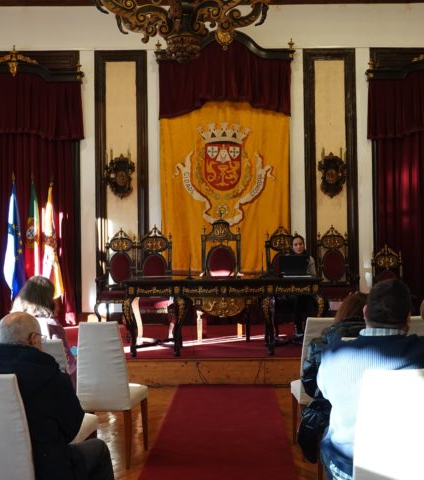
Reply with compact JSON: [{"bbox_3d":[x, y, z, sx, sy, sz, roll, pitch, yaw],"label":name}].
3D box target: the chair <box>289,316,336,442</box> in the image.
[{"bbox_3d":[0.806,1.025,5.074,0.440,0.990,0.560,-1,-1,3],"label":"chair"}]

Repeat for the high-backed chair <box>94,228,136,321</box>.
[{"bbox_3d":[-1.337,0.573,10.429,0.580,1.497,0.620,-1,-1,-1],"label":"high-backed chair"}]

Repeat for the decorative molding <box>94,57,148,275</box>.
[{"bbox_3d":[-1.513,-1.109,12.100,0.900,4.150,0.080,0,-1,1],"label":"decorative molding"}]

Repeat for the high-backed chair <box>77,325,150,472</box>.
[{"bbox_3d":[-0.689,1.033,4.980,0.450,0.985,0.550,-1,-1,5],"label":"high-backed chair"}]

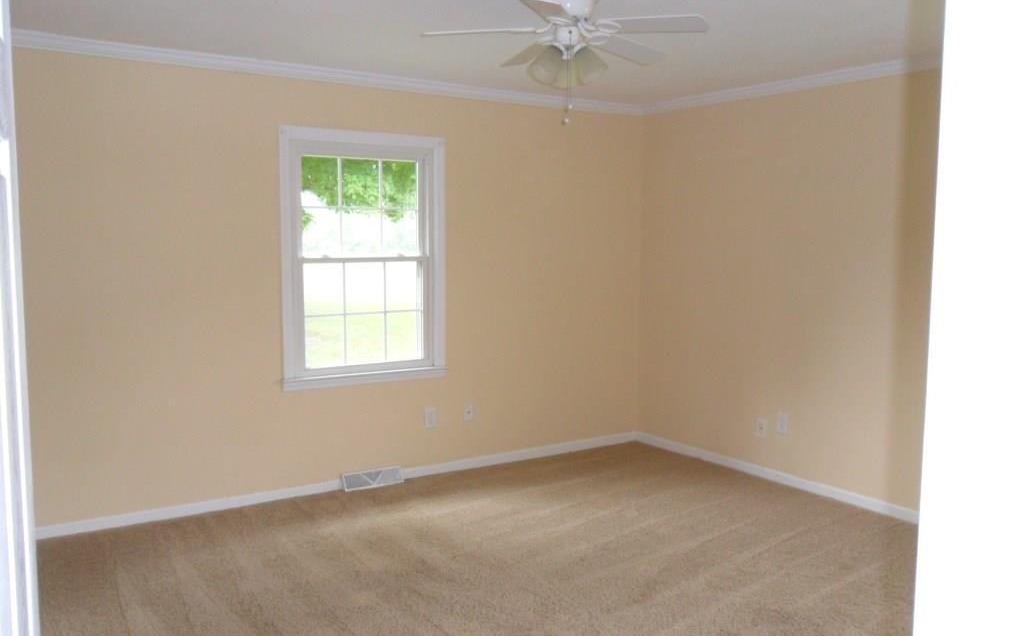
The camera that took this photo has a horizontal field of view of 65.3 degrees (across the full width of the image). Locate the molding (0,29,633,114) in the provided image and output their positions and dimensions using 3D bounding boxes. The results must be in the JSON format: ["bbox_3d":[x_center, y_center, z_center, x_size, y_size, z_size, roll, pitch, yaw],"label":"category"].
[{"bbox_3d":[-0.721,-1.370,4.683,3.983,0.078,0.068,-3,6,-32],"label":"molding"}]

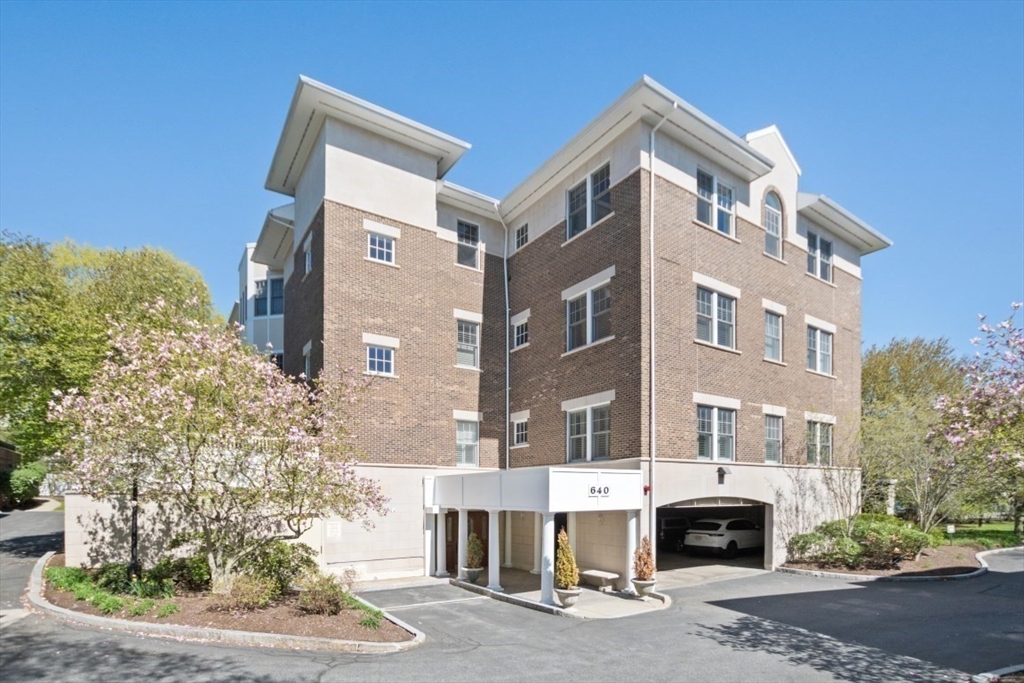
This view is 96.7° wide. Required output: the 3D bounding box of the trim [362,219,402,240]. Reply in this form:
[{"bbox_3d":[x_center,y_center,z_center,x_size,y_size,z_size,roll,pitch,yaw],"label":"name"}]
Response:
[{"bbox_3d":[-4.344,-3.760,15.277,1.236,0.312,0.120,6,-11,-33],"label":"trim"}]

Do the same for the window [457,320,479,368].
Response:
[{"bbox_3d":[-1.693,0.128,17.711,0.989,1.830,0.150,6,-12,-32],"label":"window"}]

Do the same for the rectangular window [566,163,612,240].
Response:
[{"bbox_3d":[2.644,-4.701,15.324,0.150,1.781,2.069,5,-8,-37],"label":"rectangular window"}]

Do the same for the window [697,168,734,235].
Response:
[{"bbox_3d":[6.881,-4.701,15.450,2.083,1.743,0.150,4,-7,-30],"label":"window"}]

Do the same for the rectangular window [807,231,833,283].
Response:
[{"bbox_3d":[12.537,-3.458,18.512,1.936,1.681,0.160,6,-12,-32],"label":"rectangular window"}]

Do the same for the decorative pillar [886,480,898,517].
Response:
[{"bbox_3d":[22.544,9.285,27.000,0.500,2.400,0.500,4,-7,-30],"label":"decorative pillar"}]

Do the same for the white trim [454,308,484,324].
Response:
[{"bbox_3d":[-1.681,-0.981,17.711,1.298,0.319,0.140,6,-12,-32],"label":"white trim"}]

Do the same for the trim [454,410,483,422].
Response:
[{"bbox_3d":[-1.693,2.892,17.711,1.298,0.319,0.140,6,-12,-32],"label":"trim"}]

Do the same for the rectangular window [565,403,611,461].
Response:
[{"bbox_3d":[2.555,3.037,15.103,0.160,1.787,2.021,7,-12,-35],"label":"rectangular window"}]

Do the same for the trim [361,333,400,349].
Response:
[{"bbox_3d":[-4.548,-0.030,15.814,1.274,0.295,0.120,4,-7,-30],"label":"trim"}]

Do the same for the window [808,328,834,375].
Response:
[{"bbox_3d":[12.339,0.339,18.172,2.023,1.737,0.150,6,-11,-33],"label":"window"}]

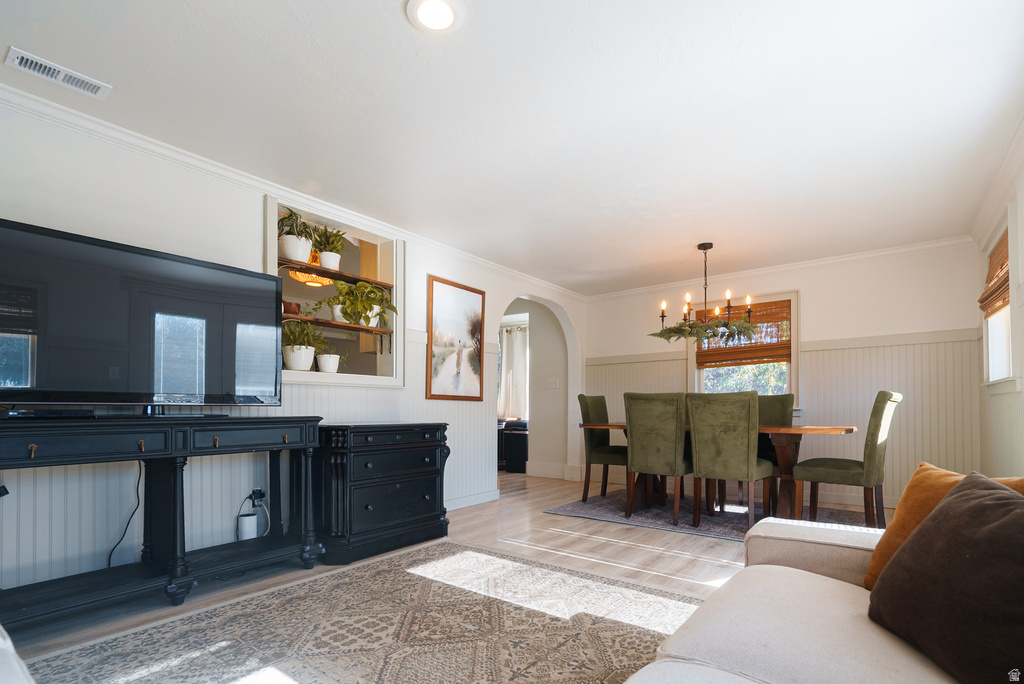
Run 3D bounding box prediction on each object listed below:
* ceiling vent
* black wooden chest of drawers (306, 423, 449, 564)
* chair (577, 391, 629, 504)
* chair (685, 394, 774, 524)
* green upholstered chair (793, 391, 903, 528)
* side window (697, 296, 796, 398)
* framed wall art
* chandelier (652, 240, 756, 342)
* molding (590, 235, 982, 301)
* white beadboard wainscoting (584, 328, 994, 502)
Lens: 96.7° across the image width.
[{"bbox_3d":[-1.897,-1.117,1.915,0.155,0.020,0.302,-6,-8,40],"label":"ceiling vent"},{"bbox_3d":[-0.956,0.972,3.213,0.580,0.830,0.930,-6,-9,40],"label":"black wooden chest of drawers"},{"bbox_3d":[1.000,1.045,4.460,0.600,1.030,0.470,-5,-8,38],"label":"chair"},{"bbox_3d":[1.750,0.914,3.650,0.480,1.040,0.630,-5,-9,38],"label":"chair"},{"bbox_3d":[2.520,0.895,3.450,0.590,1.030,0.470,-6,-8,41],"label":"green upholstered chair"},{"bbox_3d":[2.515,0.147,4.950,1.000,1.200,0.100,-5,-8,36],"label":"side window"},{"bbox_3d":[-0.460,0.000,3.900,0.035,1.000,0.675,-5,-8,40],"label":"framed wall art"},{"bbox_3d":[1.607,-0.415,3.820,0.850,0.830,0.850,-4,-7,33],"label":"chandelier"},{"bbox_3d":[2.361,-0.672,4.619,3.430,0.075,0.065,-4,-7,32],"label":"molding"},{"bbox_3d":[2.367,0.807,4.639,3.450,1.540,0.040,-4,-7,32],"label":"white beadboard wainscoting"}]

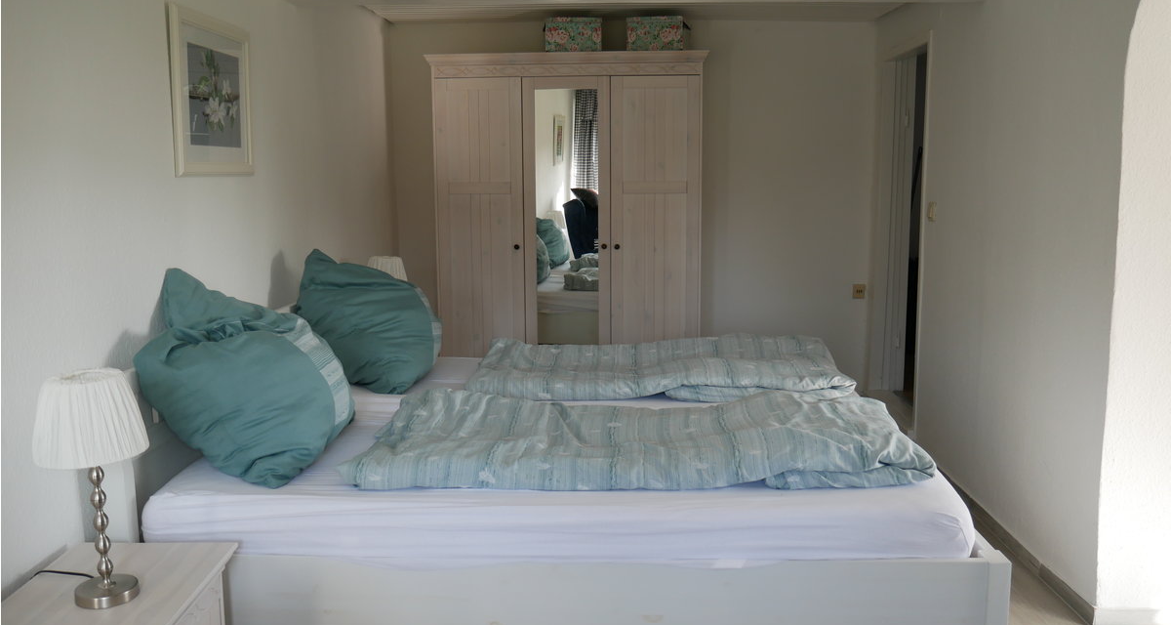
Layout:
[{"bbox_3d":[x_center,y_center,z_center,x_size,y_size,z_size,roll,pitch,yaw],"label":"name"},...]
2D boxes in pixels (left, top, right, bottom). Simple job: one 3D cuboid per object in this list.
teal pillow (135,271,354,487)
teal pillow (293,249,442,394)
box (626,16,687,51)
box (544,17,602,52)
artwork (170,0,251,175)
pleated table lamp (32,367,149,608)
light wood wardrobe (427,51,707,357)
[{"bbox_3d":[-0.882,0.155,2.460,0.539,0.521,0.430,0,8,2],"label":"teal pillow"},{"bbox_3d":[-0.810,0.017,3.501,0.523,0.497,0.430,0,8,2],"label":"teal pillow"},{"bbox_3d":[0.370,-1.465,5.067,0.294,0.188,0.270,0,8,4],"label":"box"},{"bbox_3d":[-0.057,-1.466,5.090,0.296,0.189,0.270,0,8,4],"label":"box"},{"bbox_3d":[-1.228,-0.705,3.126,0.030,0.500,0.609,0,8,2],"label":"artwork"},{"bbox_3d":[-1.023,0.362,1.986,0.216,0.470,0.216,0,8,2],"label":"pleated table lamp"},{"bbox_3d":[-0.084,-0.393,5.338,1.476,2.007,0.550,0,8,4],"label":"light wood wardrobe"}]

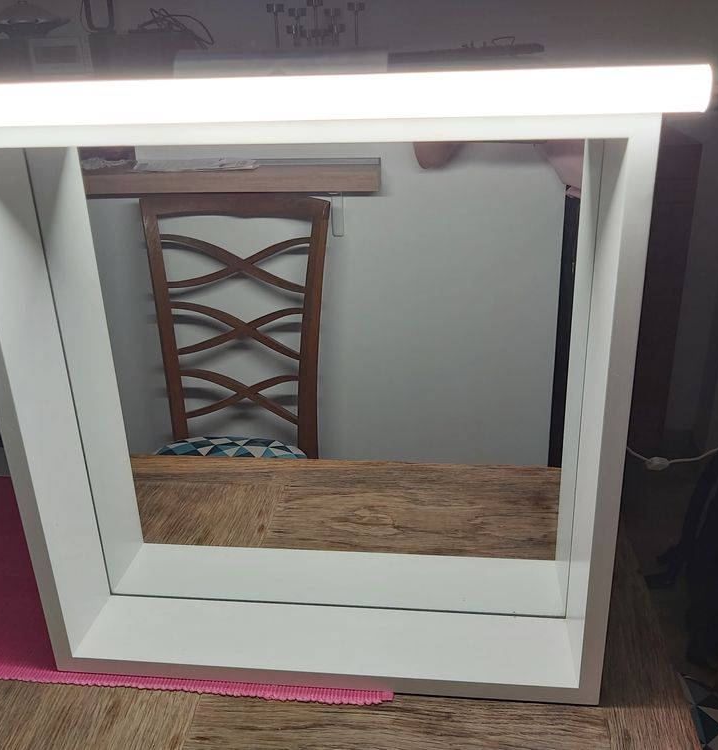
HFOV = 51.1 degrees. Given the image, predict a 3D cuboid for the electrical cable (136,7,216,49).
[{"bbox_3d":[-0.512,-0.963,2.084,0.215,0.105,0.140,1,22,7],"label":"electrical cable"}]

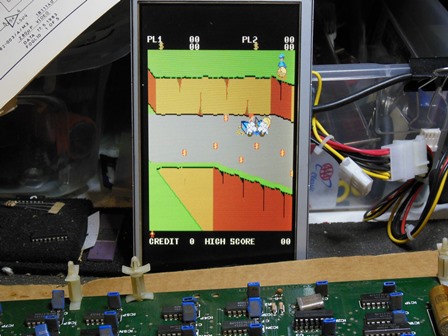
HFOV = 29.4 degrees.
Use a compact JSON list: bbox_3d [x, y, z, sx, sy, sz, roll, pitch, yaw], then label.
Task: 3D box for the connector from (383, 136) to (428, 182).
[{"bbox_3d":[0.112,-0.006,0.531,0.029,0.024,0.011,-10,12,-29],"label":"connector"}]

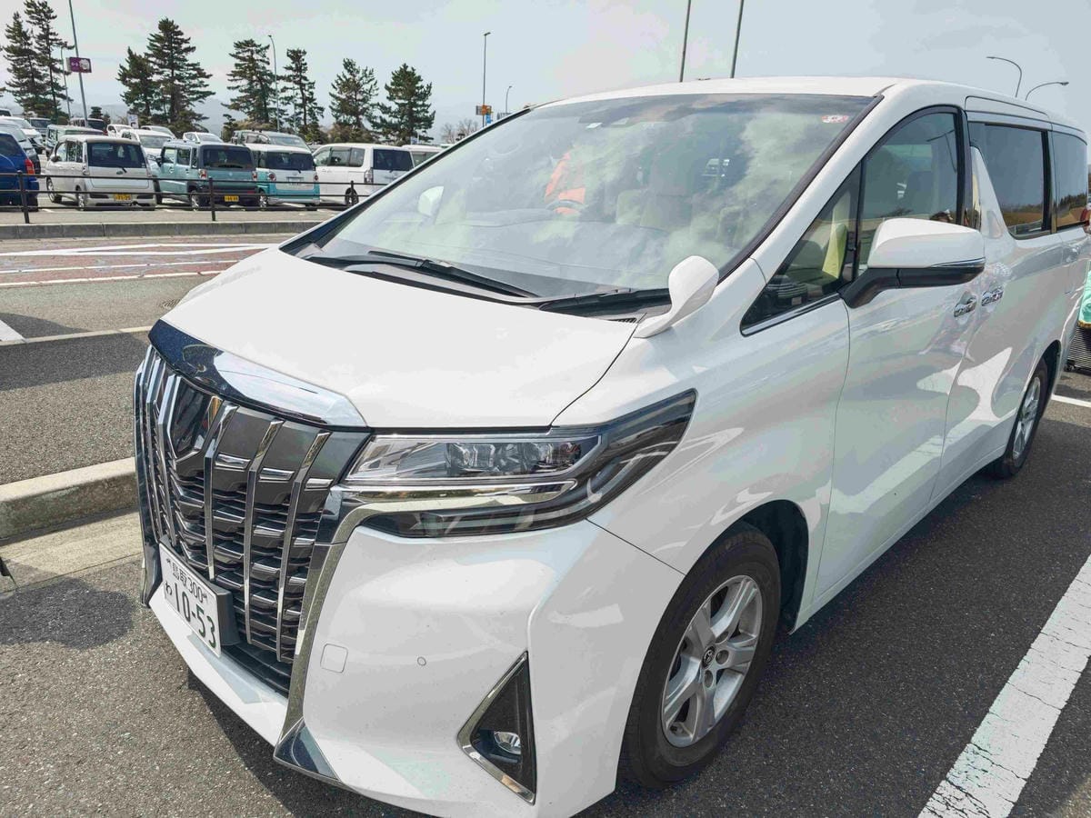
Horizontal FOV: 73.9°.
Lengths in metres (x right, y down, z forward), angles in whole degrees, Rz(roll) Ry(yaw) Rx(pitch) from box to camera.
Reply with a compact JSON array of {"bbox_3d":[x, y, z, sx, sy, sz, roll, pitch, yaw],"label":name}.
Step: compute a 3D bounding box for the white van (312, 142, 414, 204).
[{"bbox_3d":[-6.322,-7.883,24.326,1.700,1.850,4.600,-13,25,-41],"label":"white van"}]

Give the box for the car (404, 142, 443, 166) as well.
[{"bbox_3d":[-3.827,-8.196,25.320,4.400,1.850,1.720,20,24,41],"label":"car"}]

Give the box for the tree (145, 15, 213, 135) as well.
[{"bbox_3d":[-25.267,-21.875,49.943,4.188,9.090,4.188,-6,20,-25],"label":"tree"}]

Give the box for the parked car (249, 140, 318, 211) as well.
[{"bbox_3d":[-7.679,-6.414,20.005,1.475,1.655,3.395,-15,25,-43],"label":"parked car"}]

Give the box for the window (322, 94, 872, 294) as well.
[{"bbox_3d":[0.129,-0.758,2.303,1.480,0.230,1.100,19,55,41],"label":"window"}]

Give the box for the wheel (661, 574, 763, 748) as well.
[{"bbox_3d":[0.346,0.591,1.817,0.180,0.440,0.440,19,24,41],"label":"wheel"}]

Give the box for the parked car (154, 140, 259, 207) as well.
[{"bbox_3d":[-9.036,-6.180,19.123,3.395,1.670,1.475,20,25,41],"label":"parked car"}]

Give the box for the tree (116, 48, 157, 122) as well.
[{"bbox_3d":[-28.551,-21.331,50.789,2.479,7.295,2.479,-6,21,-27],"label":"tree"}]

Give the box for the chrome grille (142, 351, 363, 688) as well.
[{"bbox_3d":[-0.774,0.206,1.692,1.060,0.610,0.220,19,24,41],"label":"chrome grille"}]

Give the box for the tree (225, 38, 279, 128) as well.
[{"bbox_3d":[-23.375,-24.514,57.908,3.934,9.223,3.934,-4,20,-21],"label":"tree"}]

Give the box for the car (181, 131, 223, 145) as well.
[{"bbox_3d":[-20.397,-15.778,43.434,4.000,1.520,1.680,20,24,41],"label":"car"}]

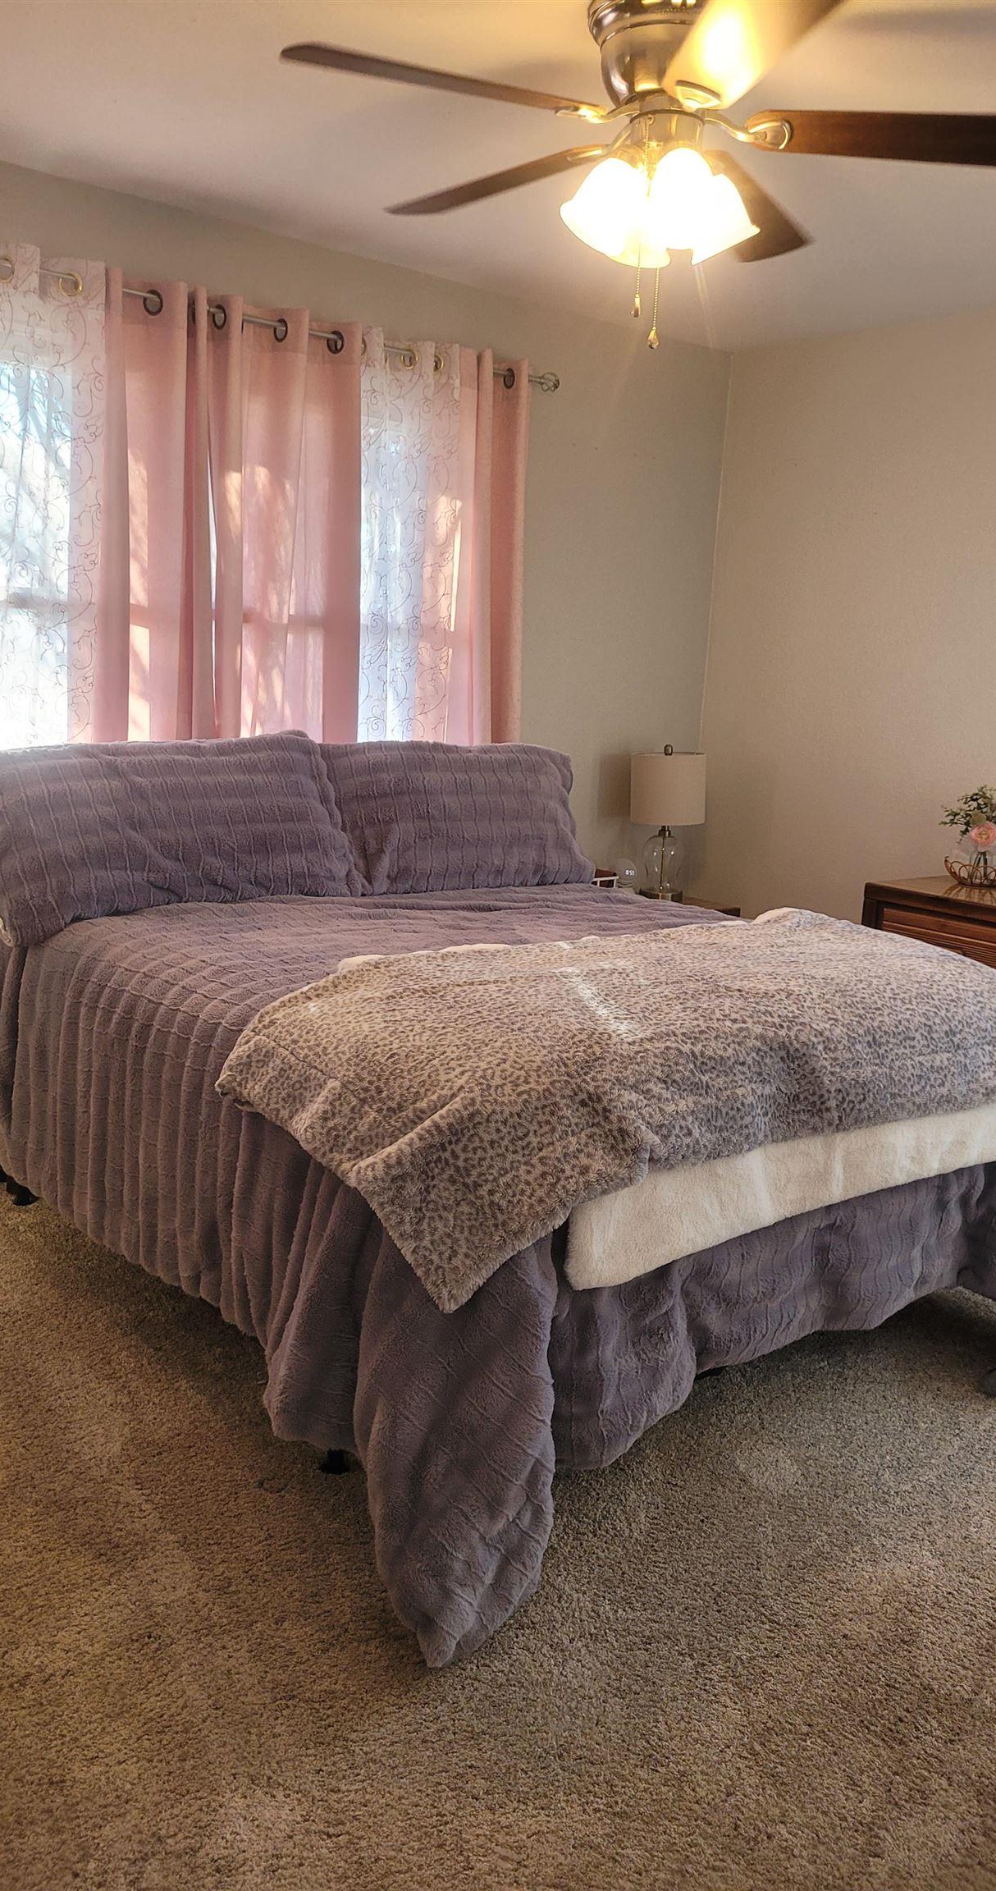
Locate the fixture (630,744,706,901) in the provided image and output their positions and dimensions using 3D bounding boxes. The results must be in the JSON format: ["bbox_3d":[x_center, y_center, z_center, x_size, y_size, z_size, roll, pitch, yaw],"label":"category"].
[{"bbox_3d":[0.568,-0.406,4.861,0.259,0.555,0.259,3,12,-1],"label":"fixture"}]

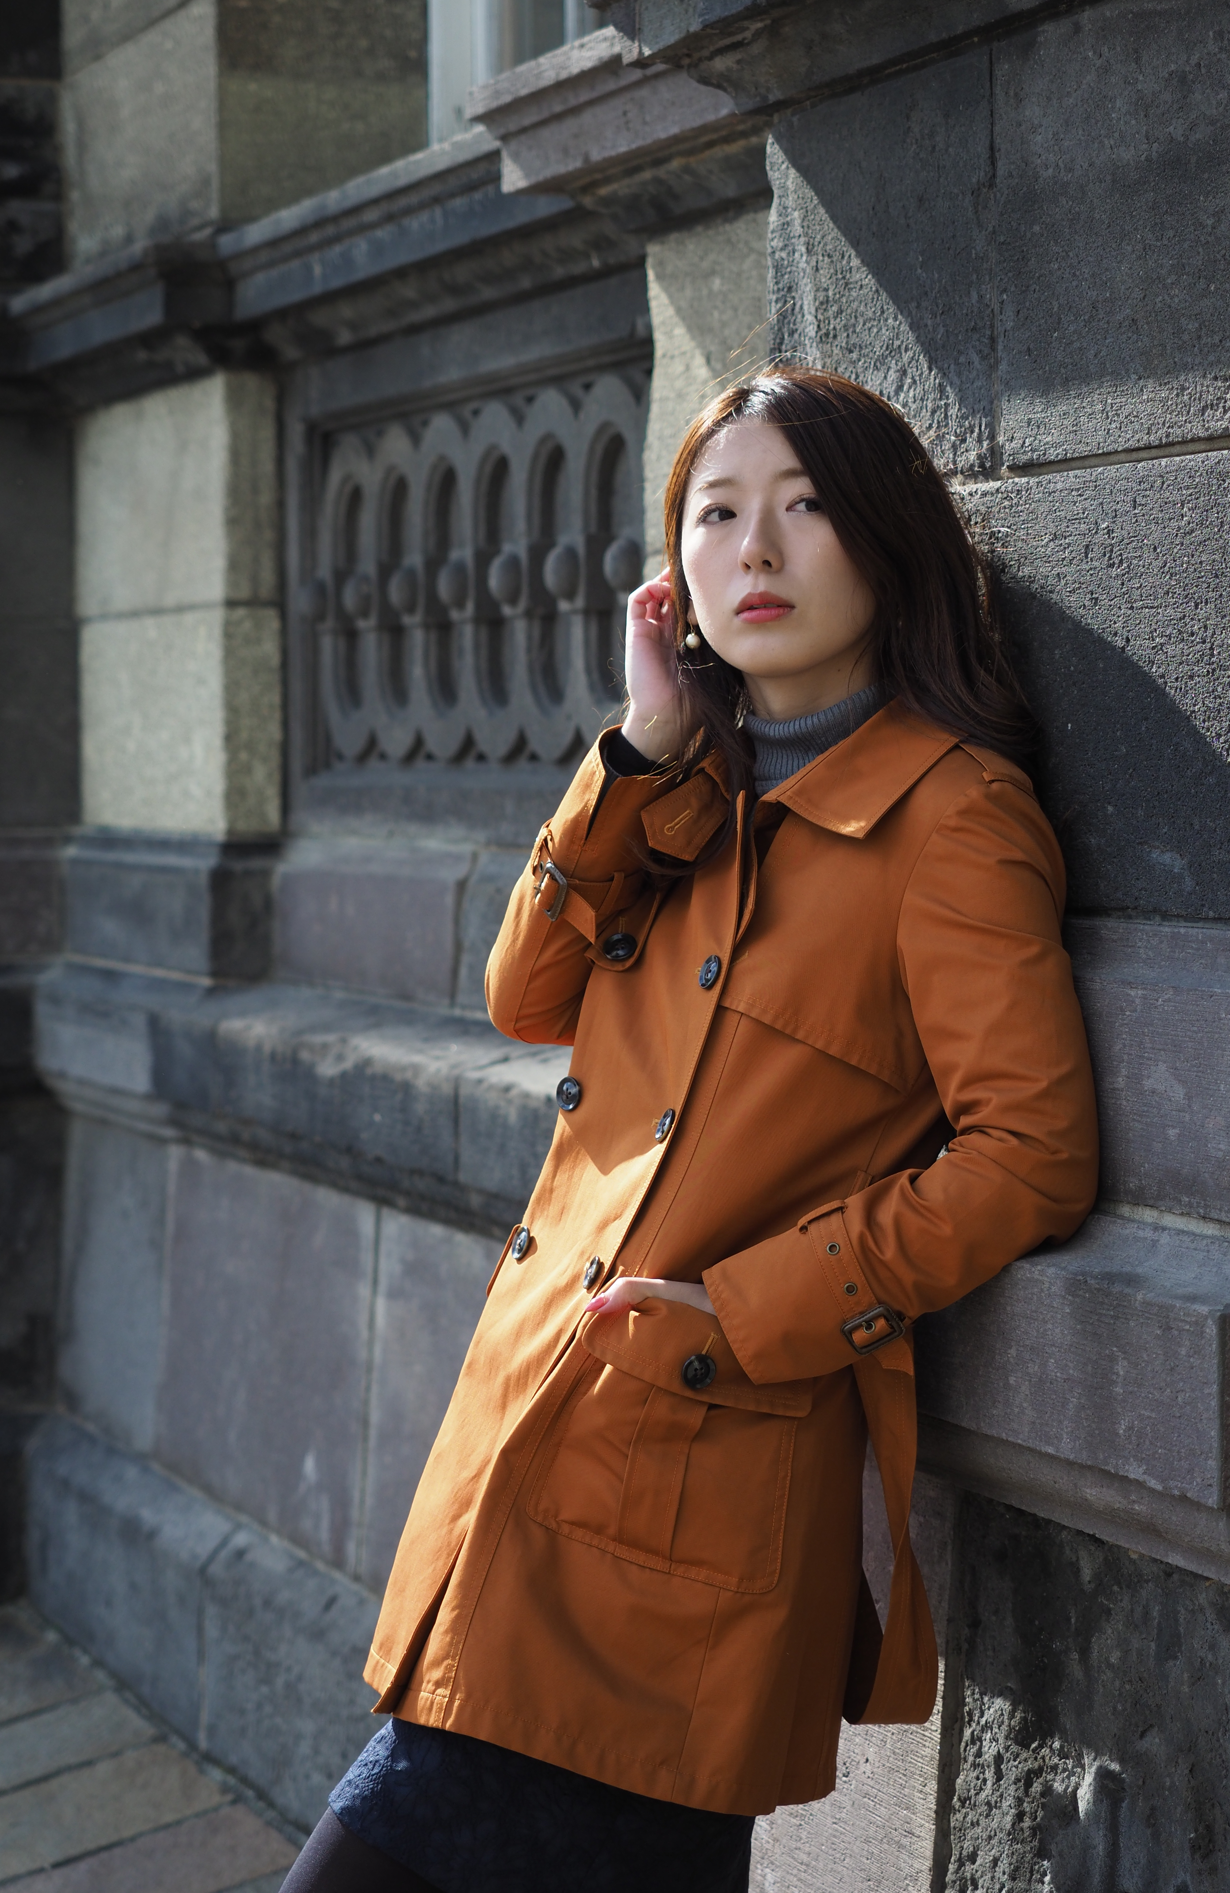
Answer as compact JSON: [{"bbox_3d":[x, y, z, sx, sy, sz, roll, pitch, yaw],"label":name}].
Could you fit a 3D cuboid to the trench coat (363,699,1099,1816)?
[{"bbox_3d":[0.090,0.207,3.060,0.360,0.770,0.470,16,-5,-39],"label":"trench coat"}]

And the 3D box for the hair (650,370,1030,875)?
[{"bbox_3d":[0.162,-0.228,3.100,0.250,0.360,0.270,-1,-4,25],"label":"hair"}]

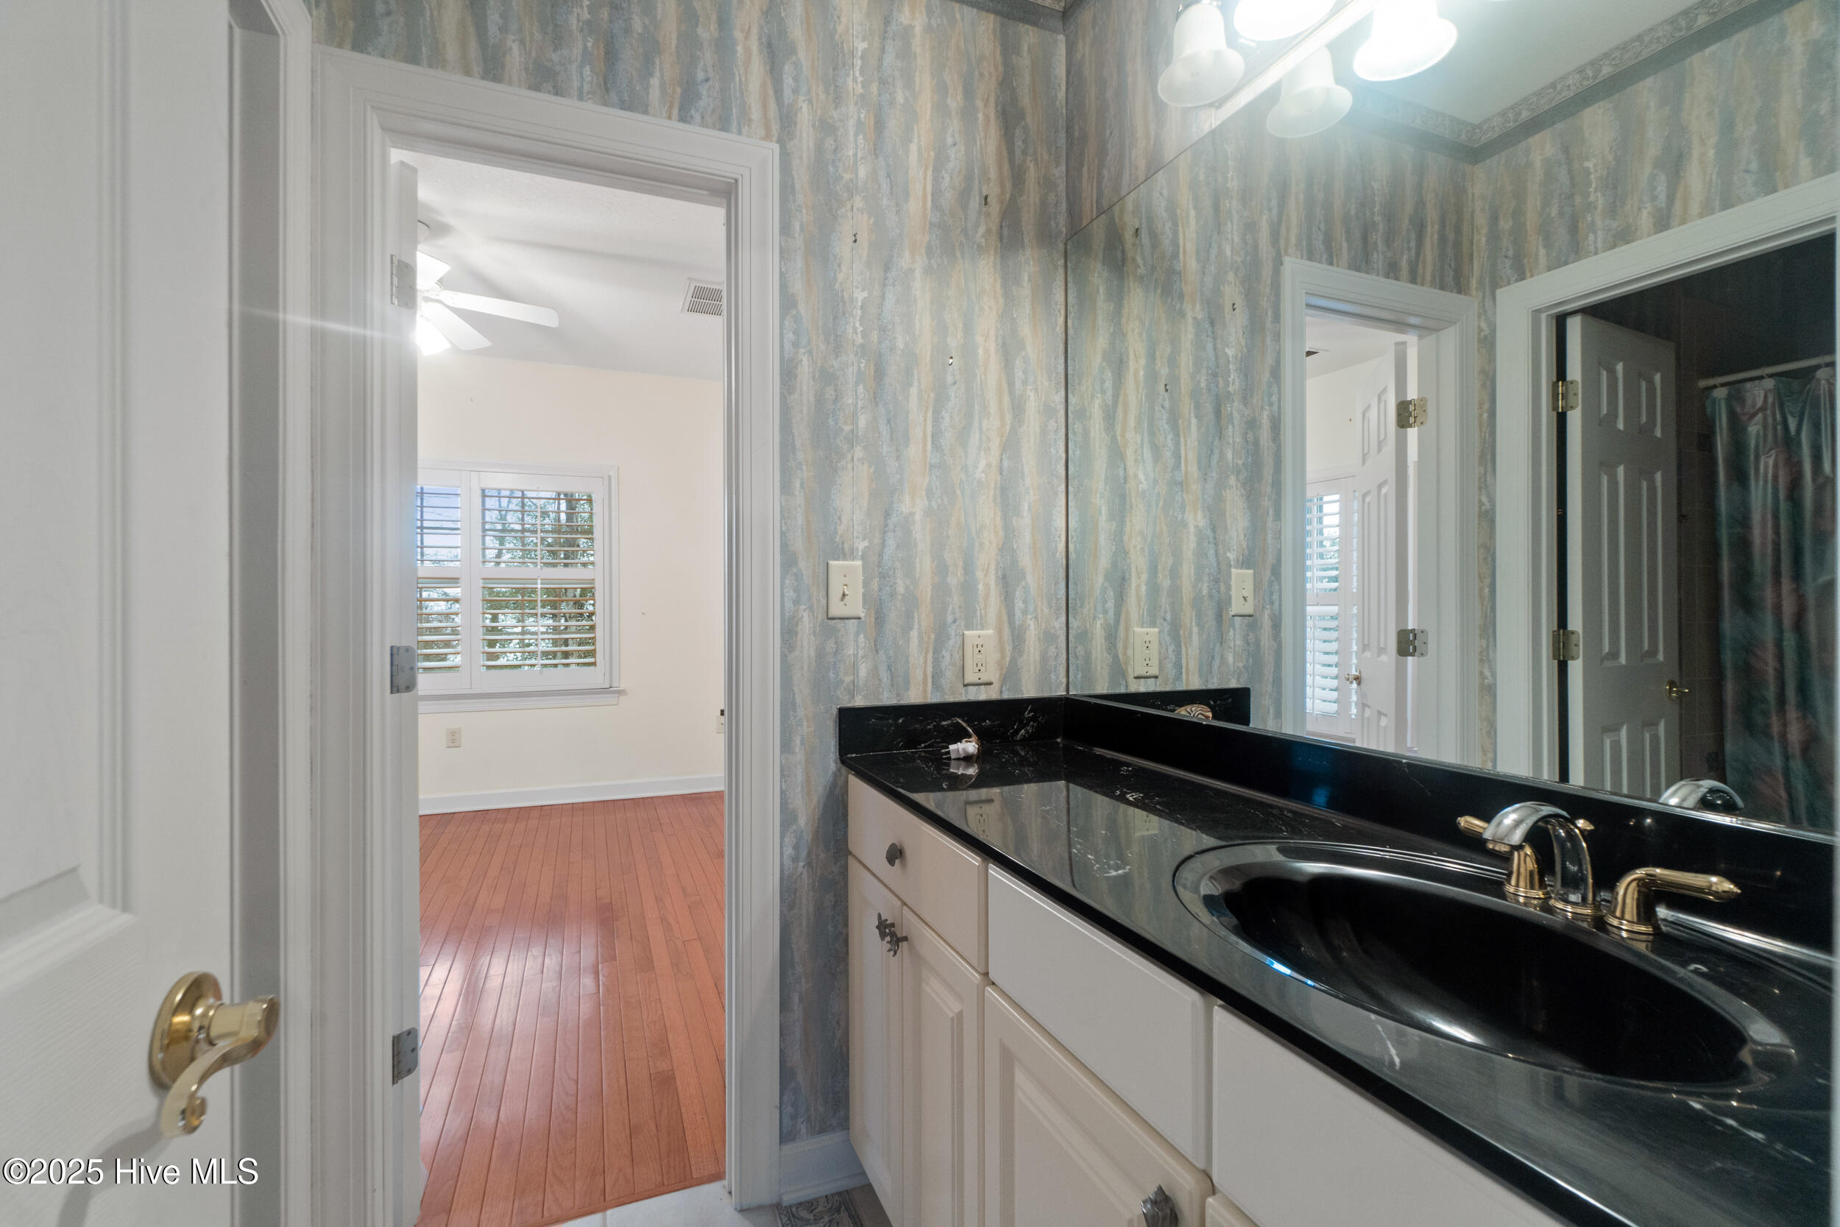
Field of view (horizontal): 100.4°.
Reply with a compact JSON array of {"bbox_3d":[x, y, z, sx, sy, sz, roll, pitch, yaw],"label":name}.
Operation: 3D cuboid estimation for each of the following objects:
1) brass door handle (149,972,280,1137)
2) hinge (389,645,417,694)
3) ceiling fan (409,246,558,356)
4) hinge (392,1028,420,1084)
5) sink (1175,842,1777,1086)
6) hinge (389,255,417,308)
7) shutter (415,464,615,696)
[{"bbox_3d":[-0.421,0.261,0.451,0.062,0.070,0.148,0,0,-19],"label":"brass door handle"},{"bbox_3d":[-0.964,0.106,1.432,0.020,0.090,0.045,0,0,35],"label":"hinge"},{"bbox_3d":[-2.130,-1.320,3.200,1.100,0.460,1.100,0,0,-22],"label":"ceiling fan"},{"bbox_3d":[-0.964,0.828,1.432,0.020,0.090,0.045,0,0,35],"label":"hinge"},{"bbox_3d":[0.472,0.365,0.710,0.390,0.150,0.520,0,0,-22],"label":"sink"},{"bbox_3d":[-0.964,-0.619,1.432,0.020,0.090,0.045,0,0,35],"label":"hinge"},{"bbox_3d":[-2.695,-0.222,4.629,1.600,1.450,0.070,0,0,-22],"label":"shutter"}]

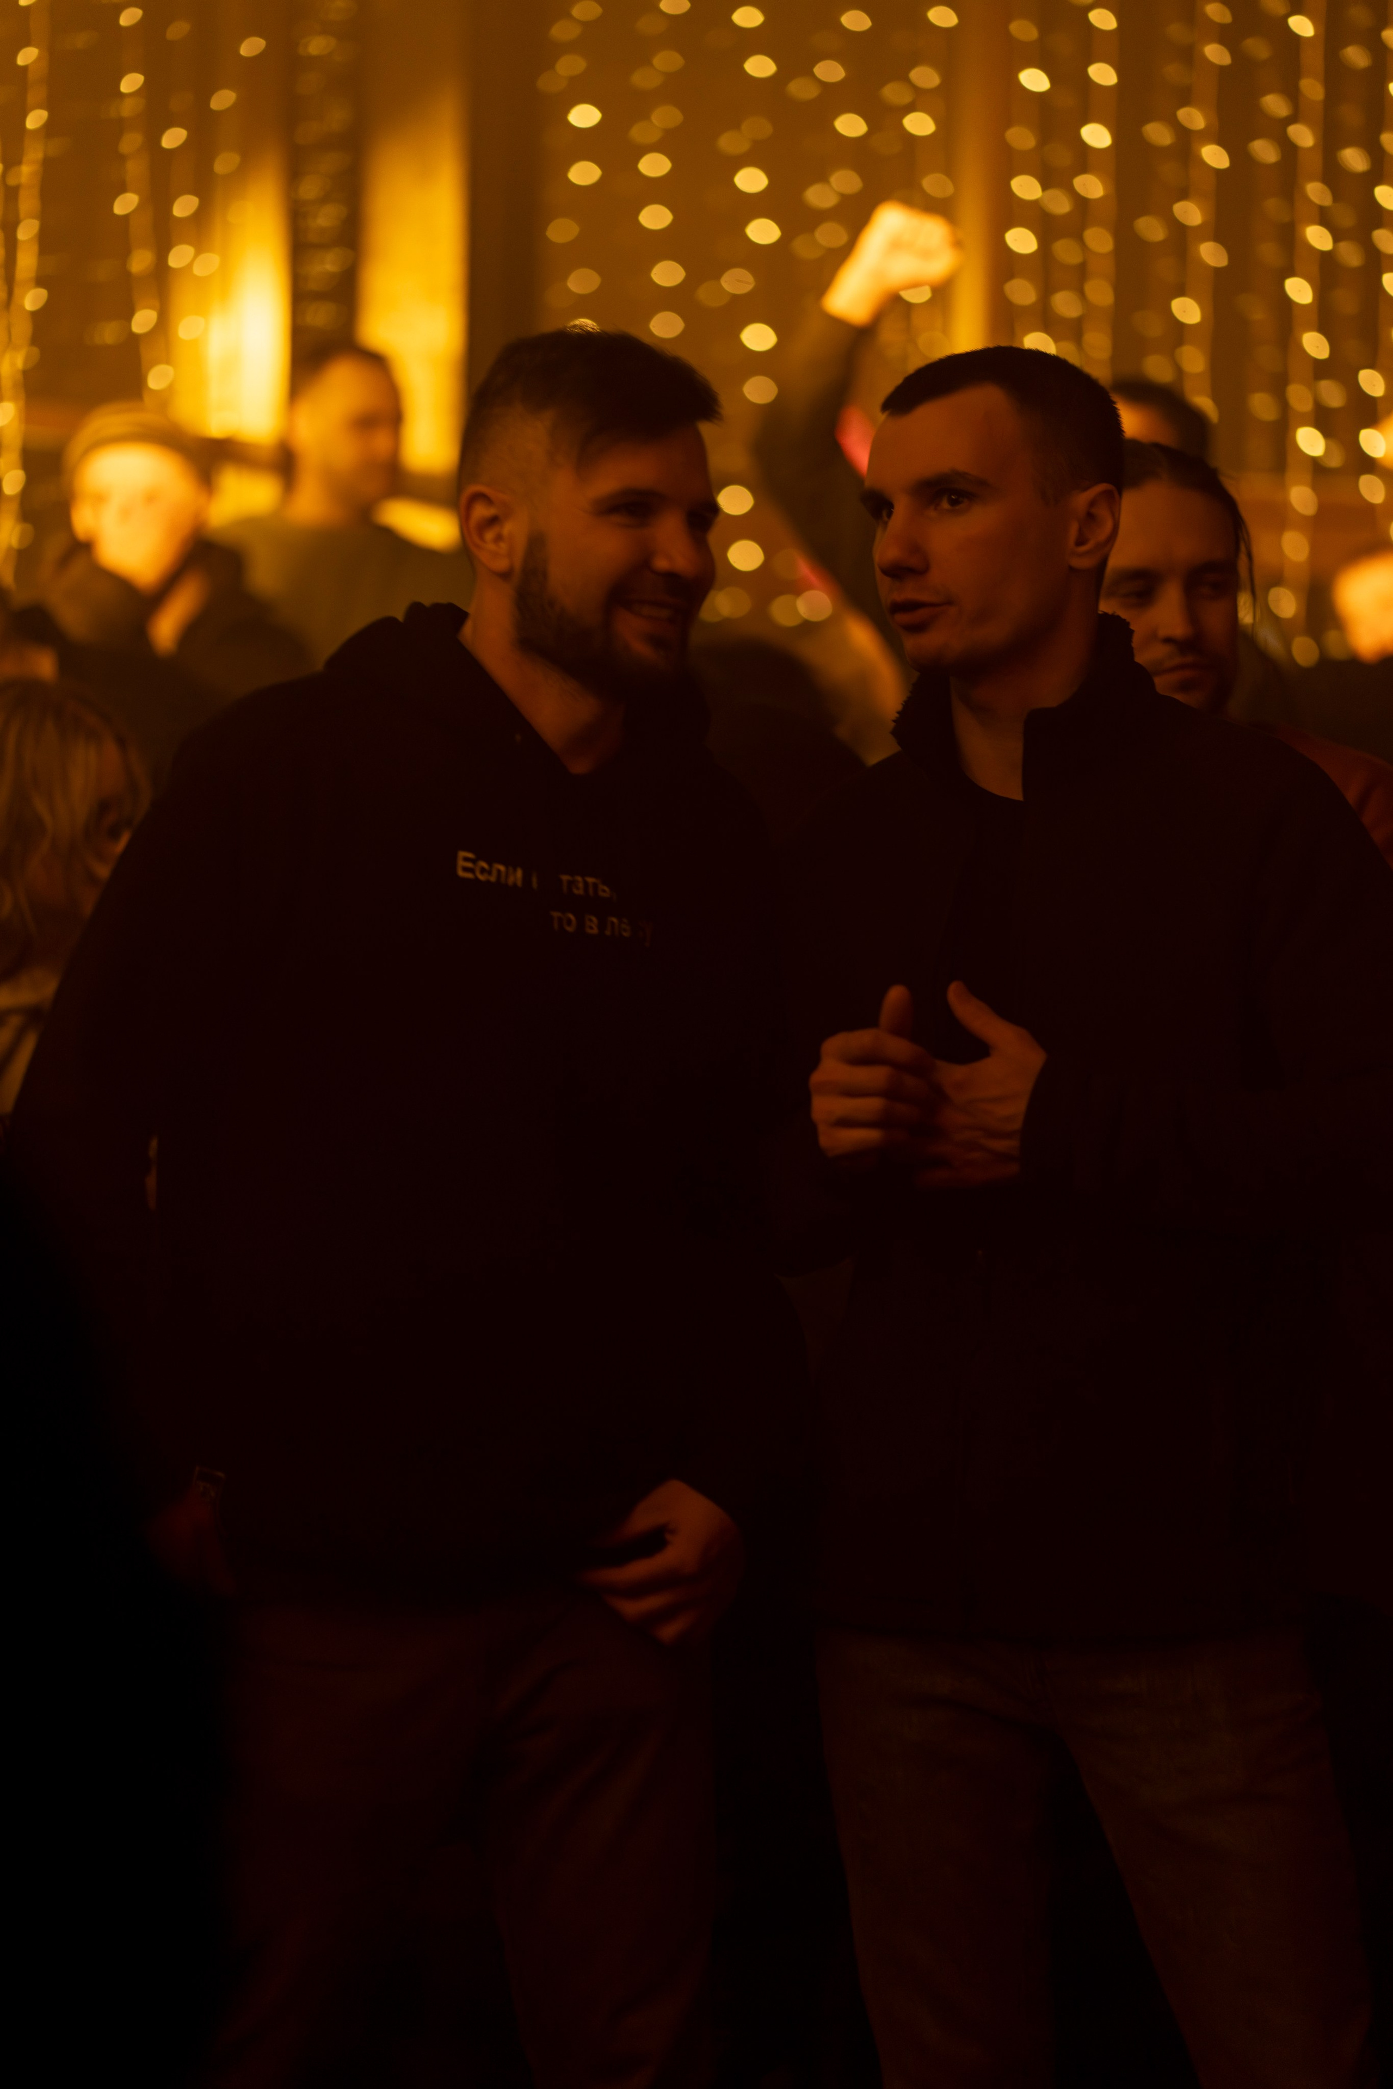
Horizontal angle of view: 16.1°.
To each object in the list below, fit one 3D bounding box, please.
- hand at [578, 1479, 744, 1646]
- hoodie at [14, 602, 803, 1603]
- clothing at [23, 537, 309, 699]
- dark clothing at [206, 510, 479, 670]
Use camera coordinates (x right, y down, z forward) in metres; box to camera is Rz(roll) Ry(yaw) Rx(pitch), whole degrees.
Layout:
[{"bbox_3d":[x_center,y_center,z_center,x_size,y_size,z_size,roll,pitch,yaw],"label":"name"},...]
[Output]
[{"bbox_3d":[-0.024,0.353,3.360,0.110,0.115,0.090,-2,6,-20],"label":"hand"},{"bbox_3d":[-0.199,0.040,3.420,0.550,0.670,0.350,-3,6,-25],"label":"hoodie"},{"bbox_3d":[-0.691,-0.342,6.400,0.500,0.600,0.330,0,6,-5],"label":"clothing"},{"bbox_3d":[-0.505,-0.426,7.100,0.500,0.620,0.320,-4,7,-35],"label":"dark clothing"}]

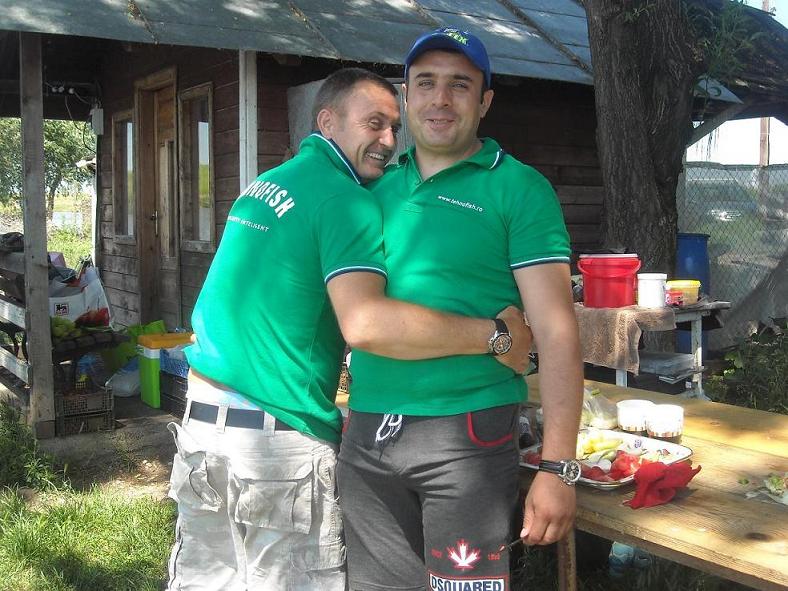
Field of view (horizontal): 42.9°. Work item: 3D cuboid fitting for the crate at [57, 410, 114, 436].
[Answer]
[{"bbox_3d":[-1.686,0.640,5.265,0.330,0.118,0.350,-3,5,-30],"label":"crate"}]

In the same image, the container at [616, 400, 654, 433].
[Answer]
[{"bbox_3d":[0.731,0.368,3.023,0.112,0.090,0.112,1,5,14],"label":"container"}]

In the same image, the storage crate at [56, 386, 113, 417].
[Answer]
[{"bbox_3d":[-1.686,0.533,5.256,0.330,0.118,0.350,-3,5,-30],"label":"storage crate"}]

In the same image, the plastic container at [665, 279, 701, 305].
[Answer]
[{"bbox_3d":[1.367,-0.017,4.736,0.162,0.106,0.162,1,5,16],"label":"plastic container"}]

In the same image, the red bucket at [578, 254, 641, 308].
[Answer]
[{"bbox_3d":[0.992,-0.071,4.598,0.285,0.235,0.270,1,5,12],"label":"red bucket"}]

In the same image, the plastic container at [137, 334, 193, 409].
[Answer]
[{"bbox_3d":[-1.308,0.440,6.005,0.360,0.395,0.290,-3,5,-30],"label":"plastic container"}]

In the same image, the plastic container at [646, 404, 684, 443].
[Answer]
[{"bbox_3d":[0.800,0.374,2.944,0.110,0.090,0.110,1,5,15],"label":"plastic container"}]

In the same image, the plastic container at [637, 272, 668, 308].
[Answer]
[{"bbox_3d":[1.171,-0.025,4.526,0.134,0.155,0.134,1,5,14],"label":"plastic container"}]

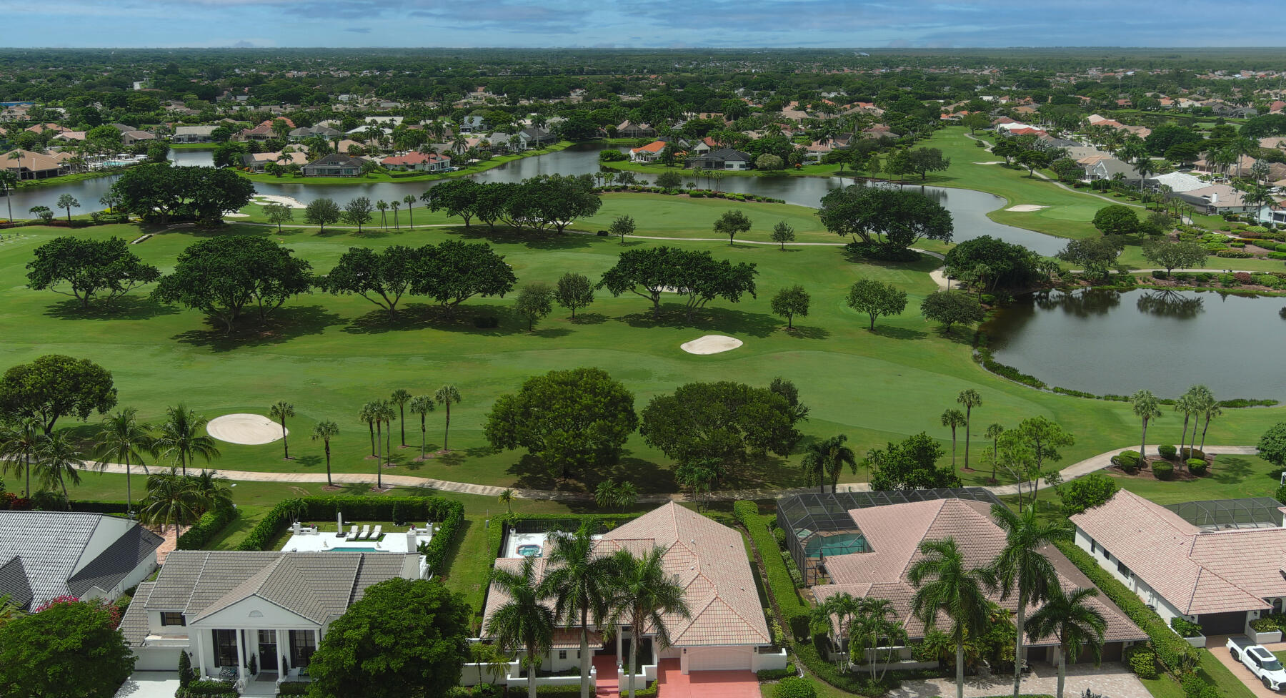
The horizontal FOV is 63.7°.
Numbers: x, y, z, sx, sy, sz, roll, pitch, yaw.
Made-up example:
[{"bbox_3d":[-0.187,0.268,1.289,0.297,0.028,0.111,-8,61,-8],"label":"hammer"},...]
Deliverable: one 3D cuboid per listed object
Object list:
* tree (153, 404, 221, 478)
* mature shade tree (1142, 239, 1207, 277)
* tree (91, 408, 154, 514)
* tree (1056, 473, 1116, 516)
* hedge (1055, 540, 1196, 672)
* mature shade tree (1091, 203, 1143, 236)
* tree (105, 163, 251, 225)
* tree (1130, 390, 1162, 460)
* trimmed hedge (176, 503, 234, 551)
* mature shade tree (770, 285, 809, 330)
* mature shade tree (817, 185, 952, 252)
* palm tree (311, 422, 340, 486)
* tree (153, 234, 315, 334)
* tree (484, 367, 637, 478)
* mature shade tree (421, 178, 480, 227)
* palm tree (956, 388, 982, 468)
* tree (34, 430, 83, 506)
[{"bbox_3d":[-49.921,12.226,114.354,6.755,12.529,6.755,-8,18,-25],"label":"tree"},{"bbox_3d":[117.210,-19.790,227.320,12.820,7.970,11.540,8,18,26],"label":"mature shade tree"},{"bbox_3d":[-56.930,12.441,114.361,6.100,12.120,6.100,-9,18,-27],"label":"tree"},{"bbox_3d":[43.391,14.971,101.363,5.514,5.459,5.514,0,16,0],"label":"tree"},{"bbox_3d":[43.070,22.640,93.690,1.800,1.800,19.770,-2,16,-6],"label":"hedge"},{"bbox_3d":[126.996,-34.988,278.739,12.220,8.390,12.220,0,16,0],"label":"mature shade tree"},{"bbox_3d":[-131.890,-43.890,294.930,37.770,16.340,30.220,-7,18,-23],"label":"tree"},{"bbox_3d":[60.720,9.399,125.826,3.940,9.190,3.940,0,16,0],"label":"tree"},{"bbox_3d":[-42.150,17.295,99.686,1.600,1.950,8.400,1,16,3],"label":"trimmed hedge"},{"bbox_3d":[26.785,-7.653,189.498,7.087,8.217,7.087,2,17,8],"label":"mature shade tree"},{"bbox_3d":[60.660,-32.500,257.340,32.760,15.520,27.840,4,17,13],"label":"mature shade tree"},{"bbox_3d":[-33.833,11.192,110.902,2.867,7.346,2.867,0,16,0],"label":"palm tree"},{"bbox_3d":[-75.260,-12.170,187.720,27.070,15.760,24.360,-7,18,-21],"label":"tree"},{"bbox_3d":[-9.640,9.090,120.090,17.790,12.970,17.790,-1,16,-5],"label":"tree"},{"bbox_3d":[-54.680,-41.940,296.668,17.526,13.686,16.124,-3,17,-9],"label":"mature shade tree"},{"bbox_3d":[39.628,9.813,126.628,2.907,10.132,2.907,5,17,18],"label":"palm tree"},{"bbox_3d":[-62.942,13.203,112.307,5.250,9.500,5.250,0,16,0],"label":"tree"}]

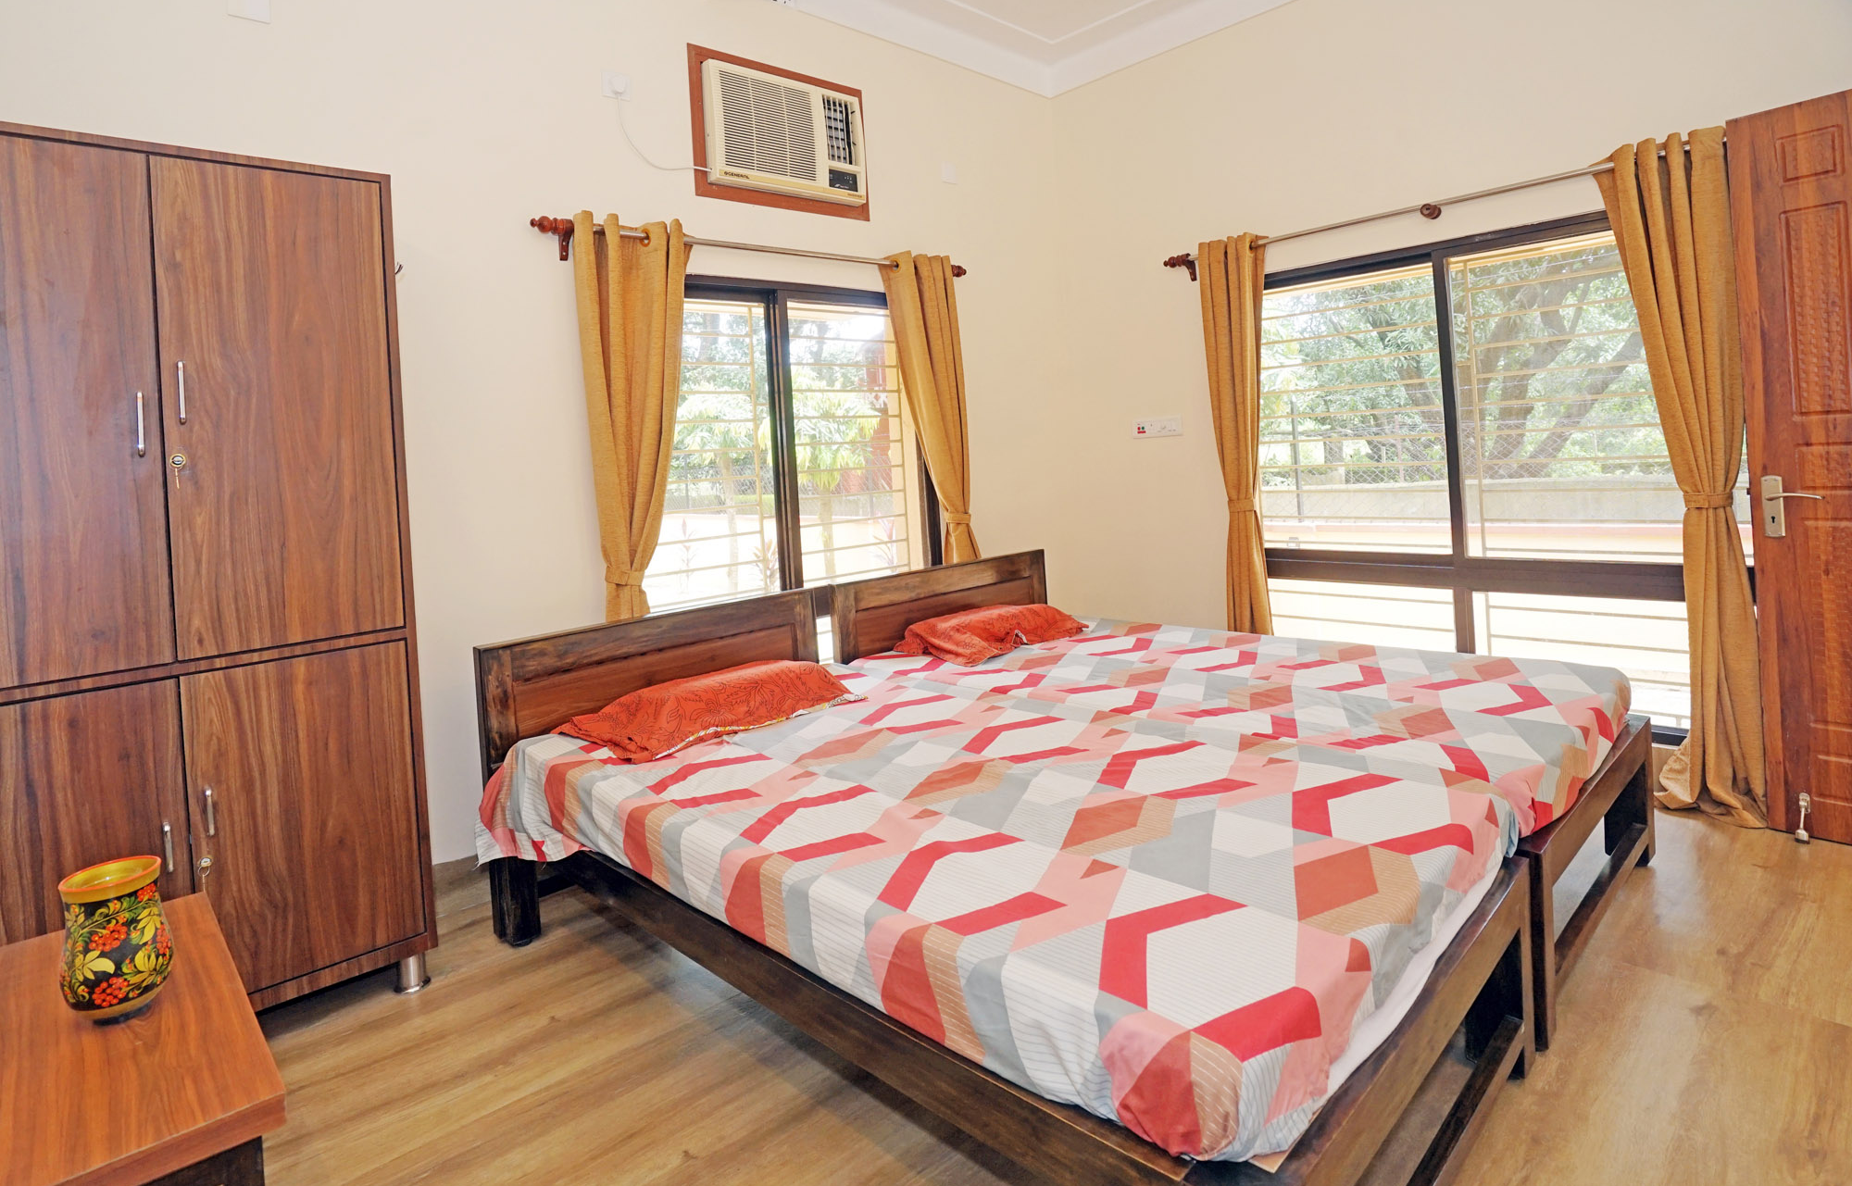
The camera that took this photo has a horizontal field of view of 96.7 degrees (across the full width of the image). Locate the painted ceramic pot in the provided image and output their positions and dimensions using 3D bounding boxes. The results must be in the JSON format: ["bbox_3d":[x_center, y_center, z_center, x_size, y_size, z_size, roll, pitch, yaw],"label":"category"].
[{"bbox_3d":[-0.936,0.398,0.950,0.098,0.158,0.098,-6,5,-38],"label":"painted ceramic pot"}]

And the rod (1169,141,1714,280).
[{"bbox_3d":[1.717,-1.352,2.937,1.885,0.080,0.100,4,8,45],"label":"rod"}]

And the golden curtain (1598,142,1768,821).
[{"bbox_3d":[2.241,-0.324,2.445,0.180,2.009,0.366,-7,6,-43],"label":"golden curtain"}]

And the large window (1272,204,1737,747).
[{"bbox_3d":[1.923,-0.411,2.920,0.100,1.648,1.452,-7,6,-43],"label":"large window"}]

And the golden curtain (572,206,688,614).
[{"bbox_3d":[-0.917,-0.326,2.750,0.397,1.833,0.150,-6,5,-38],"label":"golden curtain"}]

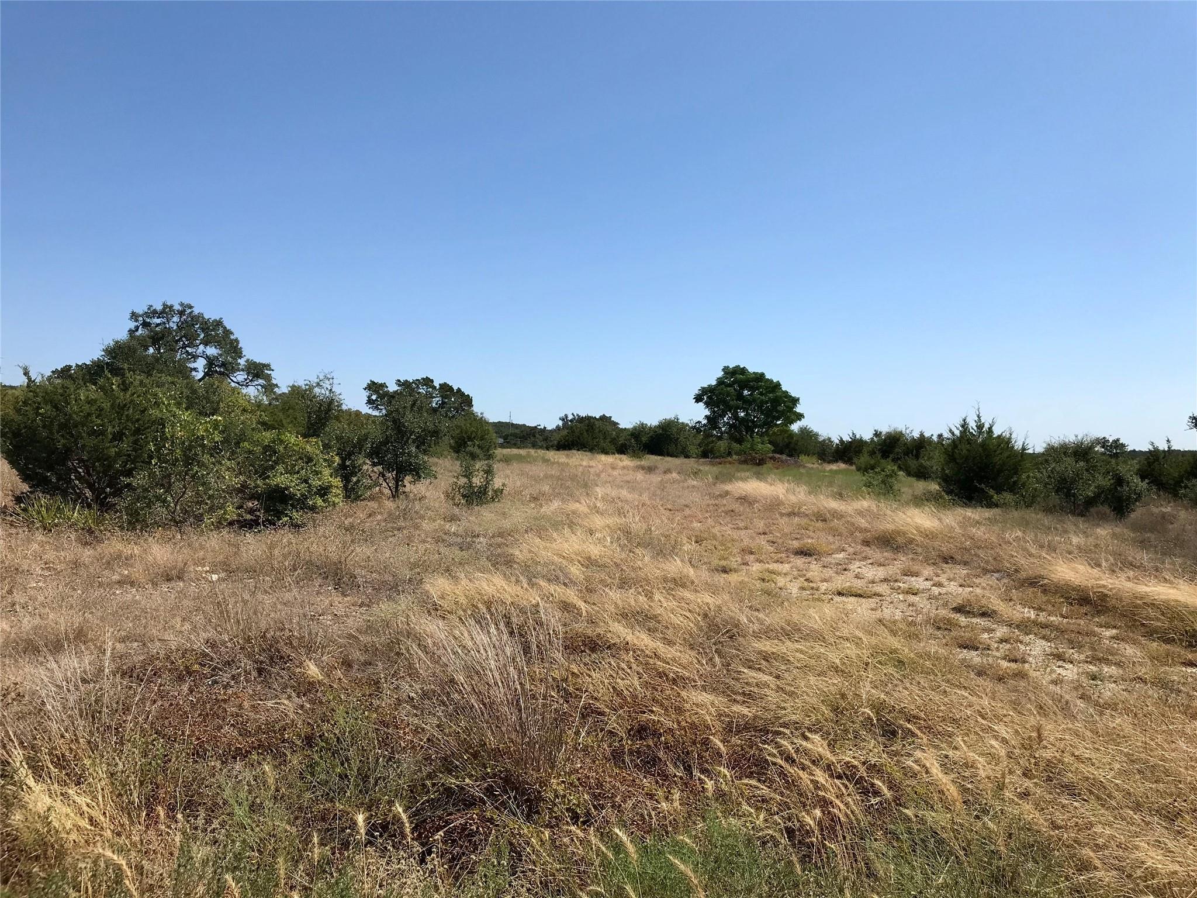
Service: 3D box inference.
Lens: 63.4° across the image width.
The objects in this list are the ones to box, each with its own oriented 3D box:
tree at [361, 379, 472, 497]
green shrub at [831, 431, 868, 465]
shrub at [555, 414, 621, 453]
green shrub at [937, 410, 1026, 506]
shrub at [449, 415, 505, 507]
[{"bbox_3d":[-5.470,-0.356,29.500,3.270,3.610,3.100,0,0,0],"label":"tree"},{"bbox_3d":[12.188,-0.023,47.000,1.820,1.630,1.820,0,0,0],"label":"green shrub"},{"bbox_3d":[-0.722,-1.067,65.000,4.430,2.670,4.000,0,0,0],"label":"shrub"},{"bbox_3d":[9.492,0.232,24.000,2.230,2.390,2.230,0,0,0],"label":"green shrub"},{"bbox_3d":[-2.877,0.278,23.000,1.330,2.180,1.400,0,0,0],"label":"shrub"}]

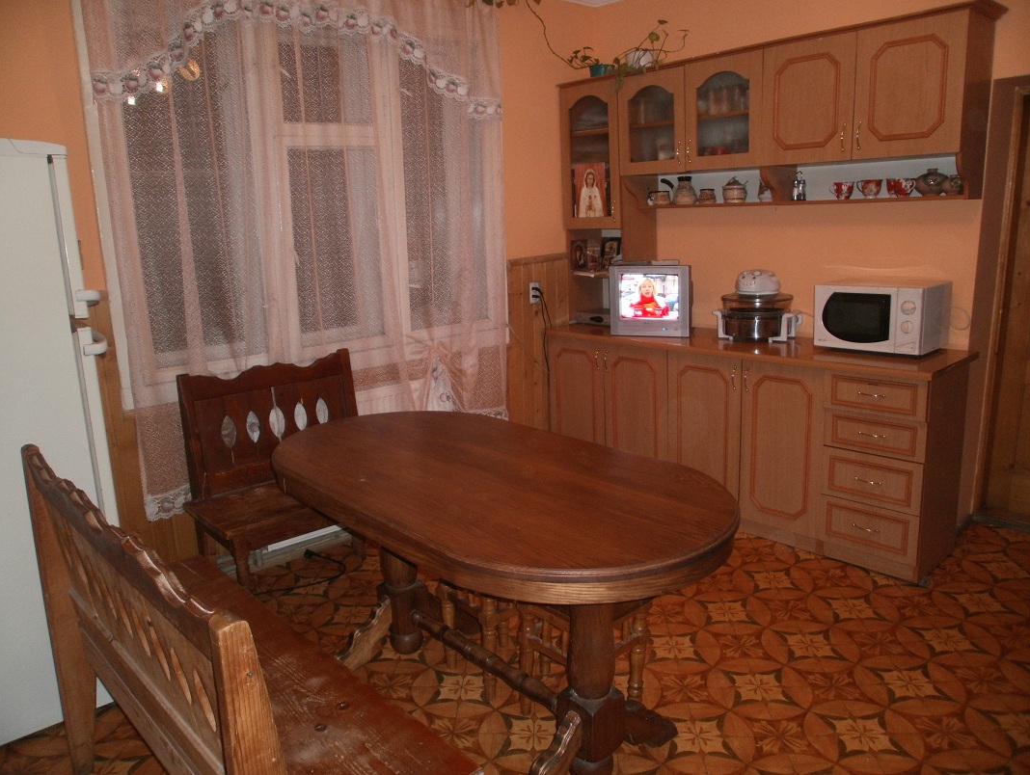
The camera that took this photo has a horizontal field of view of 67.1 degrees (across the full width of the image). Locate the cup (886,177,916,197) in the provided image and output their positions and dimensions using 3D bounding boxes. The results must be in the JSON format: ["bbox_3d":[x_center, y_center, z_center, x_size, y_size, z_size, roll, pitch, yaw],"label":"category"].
[{"bbox_3d":[1.591,-0.820,3.192,0.088,0.075,0.110,-15,18,-41],"label":"cup"}]

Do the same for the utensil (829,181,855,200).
[{"bbox_3d":[1.421,-0.855,3.373,0.085,0.074,0.107,-15,18,-41],"label":"utensil"}]

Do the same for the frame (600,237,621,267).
[{"bbox_3d":[0.542,-0.766,4.423,0.030,0.169,0.145,-15,18,-41],"label":"frame"}]

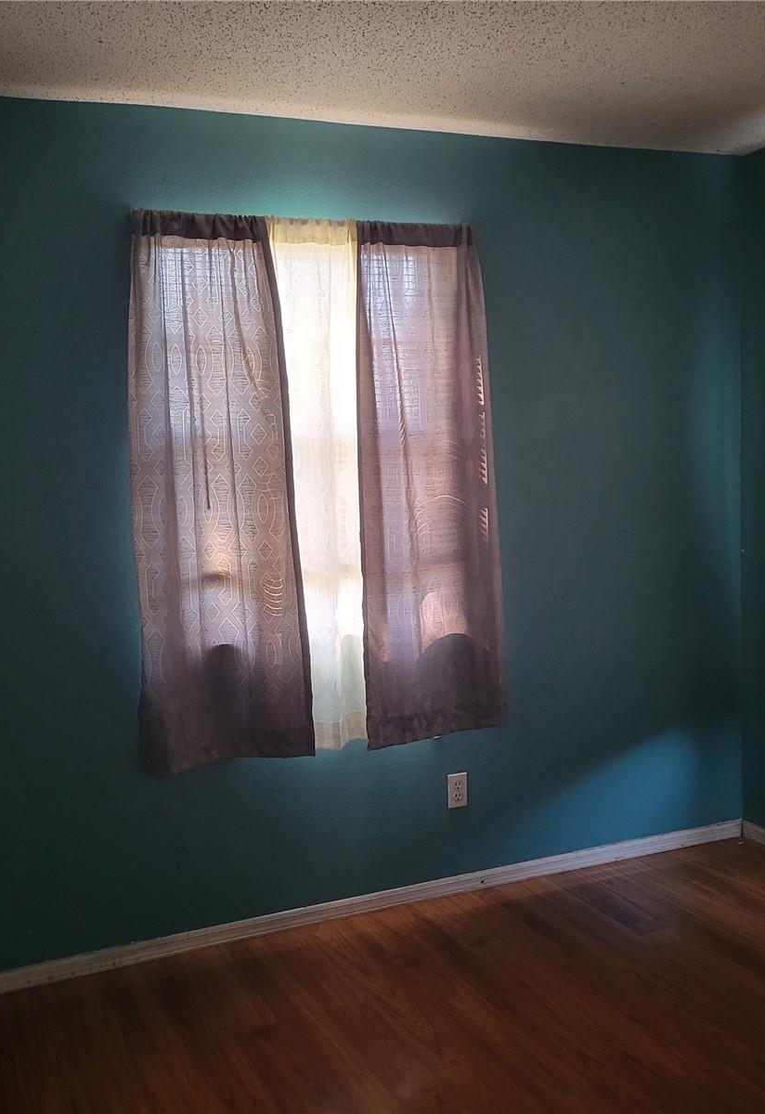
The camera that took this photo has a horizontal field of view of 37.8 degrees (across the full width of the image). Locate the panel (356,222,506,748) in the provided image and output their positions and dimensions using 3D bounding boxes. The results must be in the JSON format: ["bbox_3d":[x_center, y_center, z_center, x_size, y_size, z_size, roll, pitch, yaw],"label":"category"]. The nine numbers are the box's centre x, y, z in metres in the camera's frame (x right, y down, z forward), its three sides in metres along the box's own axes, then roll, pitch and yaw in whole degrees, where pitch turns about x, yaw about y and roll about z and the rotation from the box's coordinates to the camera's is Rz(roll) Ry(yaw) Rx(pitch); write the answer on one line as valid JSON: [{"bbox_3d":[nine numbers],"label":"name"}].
[{"bbox_3d":[0.150,-0.216,3.464,0.485,1.605,0.100,-5,6,-23],"label":"panel"}]

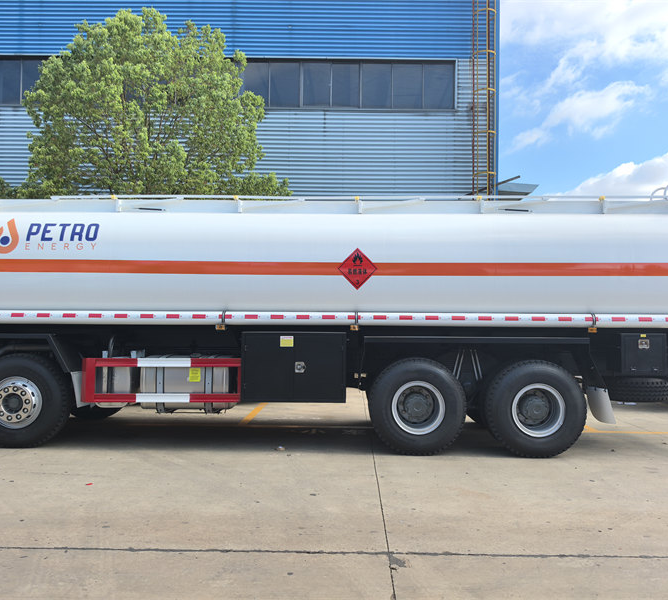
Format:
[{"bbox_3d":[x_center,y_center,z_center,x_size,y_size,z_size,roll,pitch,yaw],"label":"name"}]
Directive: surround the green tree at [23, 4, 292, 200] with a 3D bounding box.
[{"bbox_3d":[-4.331,-2.590,14.536,6.100,8.800,5.900,1,-1,0],"label":"green tree"}]

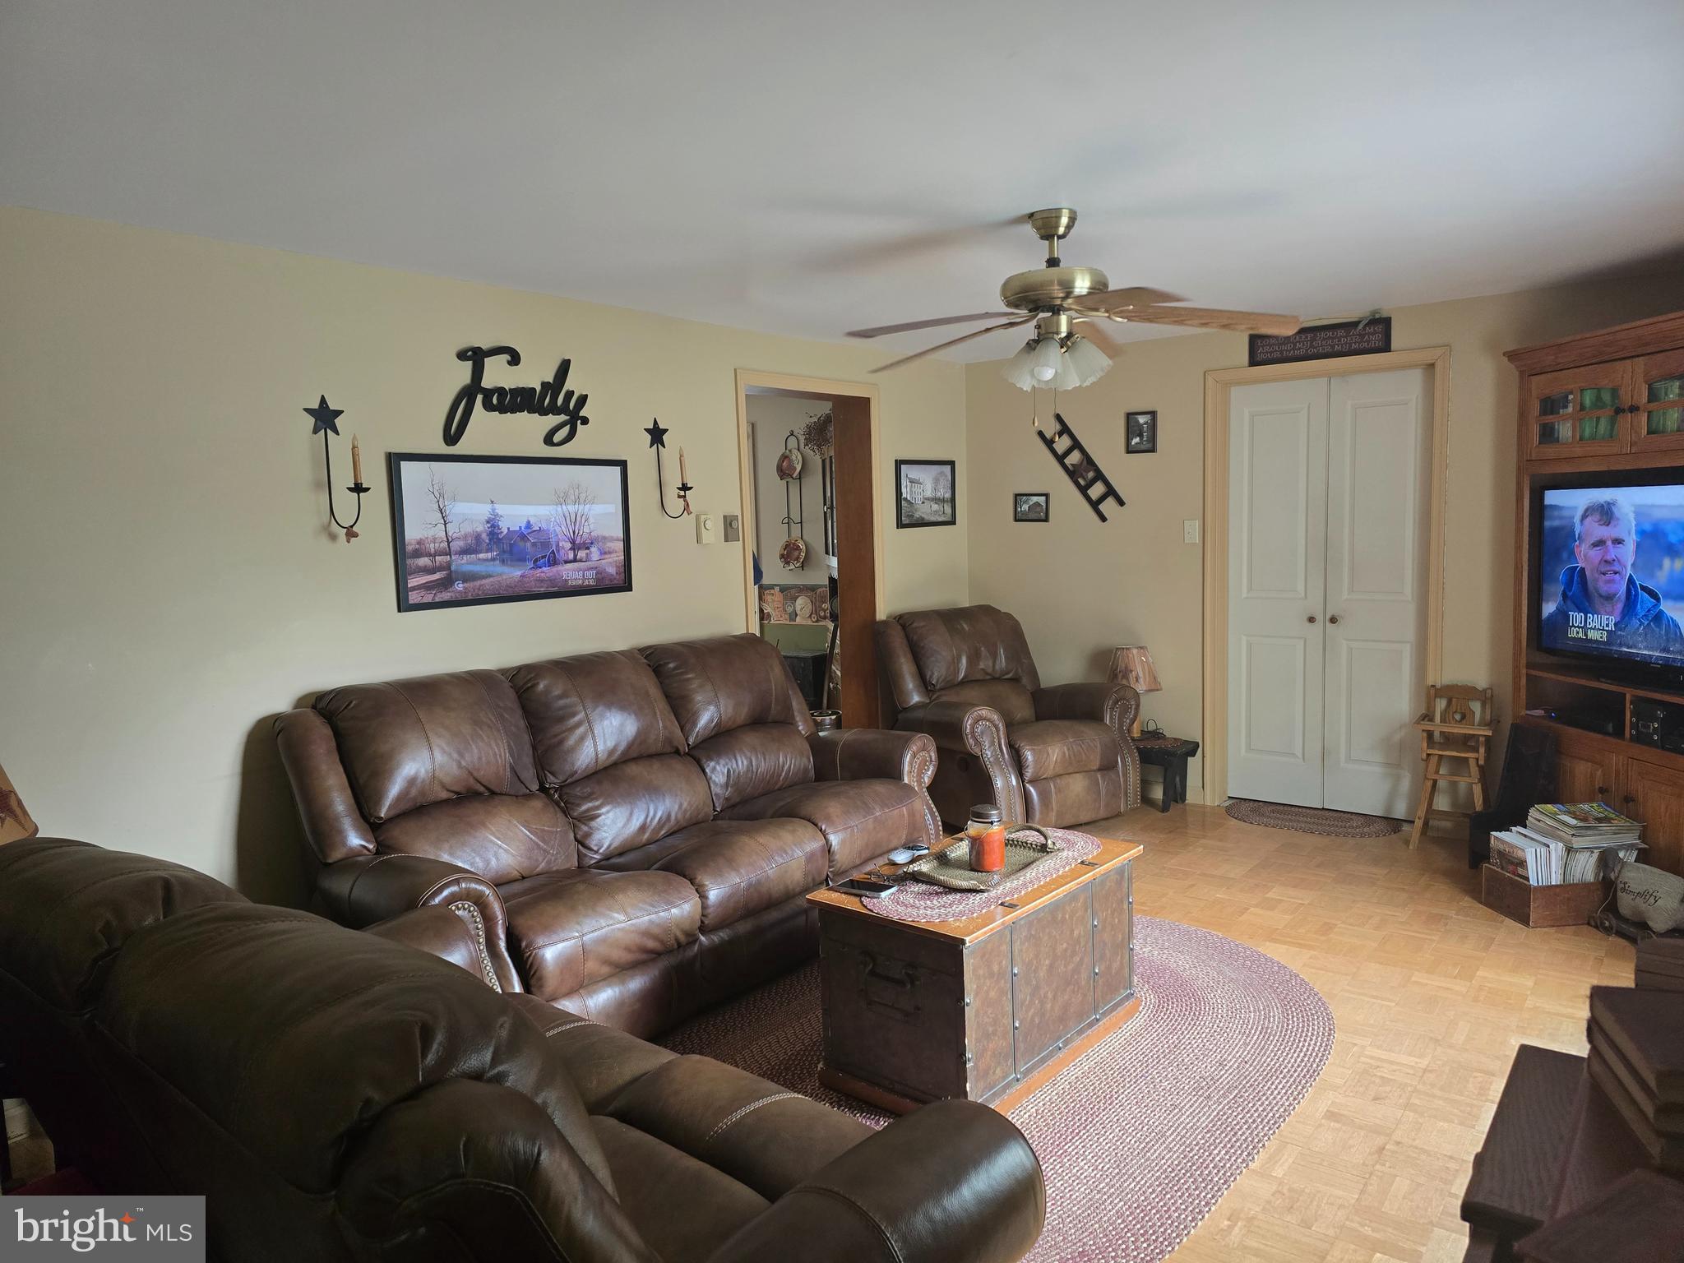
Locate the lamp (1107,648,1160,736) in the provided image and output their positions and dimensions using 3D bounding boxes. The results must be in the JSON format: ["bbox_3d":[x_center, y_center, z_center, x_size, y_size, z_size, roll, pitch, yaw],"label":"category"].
[{"bbox_3d":[1.471,0.304,5.626,0.280,0.475,0.280,3,7,38],"label":"lamp"}]

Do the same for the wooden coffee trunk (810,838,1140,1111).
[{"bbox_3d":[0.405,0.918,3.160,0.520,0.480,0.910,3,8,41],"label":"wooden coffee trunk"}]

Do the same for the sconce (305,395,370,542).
[{"bbox_3d":[-1.473,-0.482,3.308,0.215,0.440,0.127,3,8,38],"label":"sconce"}]

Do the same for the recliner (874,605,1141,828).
[{"bbox_3d":[0.792,0.402,5.529,1.060,1.015,0.930,-5,7,-31],"label":"recliner"}]

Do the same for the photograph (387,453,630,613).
[{"bbox_3d":[-1.119,-0.355,3.913,0.030,0.495,0.966,3,8,38],"label":"photograph"}]

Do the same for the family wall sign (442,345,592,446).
[{"bbox_3d":[-1.113,-0.809,3.884,0.020,0.345,0.612,3,7,38],"label":"family wall sign"}]

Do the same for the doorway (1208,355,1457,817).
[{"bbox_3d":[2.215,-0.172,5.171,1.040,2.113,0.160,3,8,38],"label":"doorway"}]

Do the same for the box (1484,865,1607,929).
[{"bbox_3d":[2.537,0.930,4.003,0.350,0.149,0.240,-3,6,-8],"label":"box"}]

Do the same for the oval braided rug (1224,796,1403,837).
[{"bbox_3d":[2.194,0.888,5.267,0.800,0.012,0.480,3,7,38],"label":"oval braided rug"}]

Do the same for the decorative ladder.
[{"bbox_3d":[1.230,-0.846,5.765,0.030,0.605,0.150,-9,-27,-51],"label":"decorative ladder"}]

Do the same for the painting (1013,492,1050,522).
[{"bbox_3d":[1.018,-0.658,5.965,0.212,0.152,0.020,3,8,38],"label":"painting"}]

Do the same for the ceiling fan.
[{"bbox_3d":[0.594,-0.925,3.132,1.300,0.480,1.300,3,7,38],"label":"ceiling fan"}]

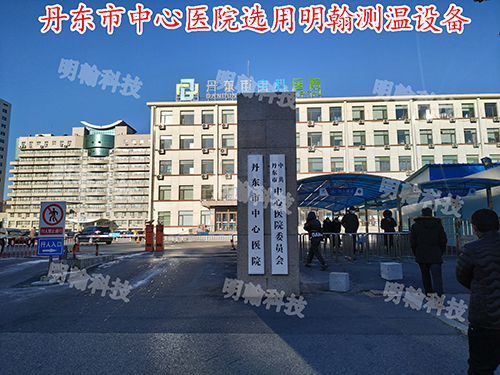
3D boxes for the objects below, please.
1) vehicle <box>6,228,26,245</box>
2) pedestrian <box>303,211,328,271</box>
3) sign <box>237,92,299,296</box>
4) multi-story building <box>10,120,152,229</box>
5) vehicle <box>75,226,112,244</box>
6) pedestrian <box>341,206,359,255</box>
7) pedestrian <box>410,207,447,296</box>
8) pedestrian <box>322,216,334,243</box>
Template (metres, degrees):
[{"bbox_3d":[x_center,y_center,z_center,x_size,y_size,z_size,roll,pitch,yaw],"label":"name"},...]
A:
[{"bbox_3d":[-23.500,4.900,35.000,1.820,1.520,4.500,5,-9,-36],"label":"vehicle"},{"bbox_3d":[1.880,1.507,9.800,0.550,1.620,0.580,5,-9,-35],"label":"pedestrian"},{"bbox_3d":[0.362,0.116,7.163,1.160,4.060,0.660,-1,-7,3],"label":"sign"},{"bbox_3d":[-65.414,-3.745,158.696,71.000,48.000,22.000,-1,-7,3],"label":"multi-story building"},{"bbox_3d":[-15.850,4.900,35.300,4.600,1.660,1.850,-7,-10,43],"label":"vehicle"},{"bbox_3d":[3.346,1.532,11.600,0.600,1.770,0.400,2,-8,-18],"label":"pedestrian"},{"bbox_3d":[3.368,1.213,6.599,0.600,1.700,0.380,-3,-7,18],"label":"pedestrian"},{"bbox_3d":[3.659,2.234,16.200,0.520,1.640,0.360,0,-7,-6],"label":"pedestrian"}]

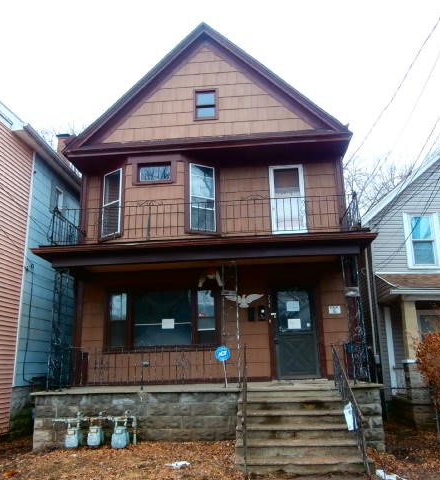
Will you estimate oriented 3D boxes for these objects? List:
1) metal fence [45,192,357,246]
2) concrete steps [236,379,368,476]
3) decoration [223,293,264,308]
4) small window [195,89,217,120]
[{"bbox_3d":[-0.295,-0.173,9.715,6.140,0.790,1.830,-3,-15,4],"label":"metal fence"},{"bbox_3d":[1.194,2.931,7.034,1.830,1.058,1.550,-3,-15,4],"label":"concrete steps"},{"bbox_3d":[0.558,1.401,10.218,0.942,0.330,0.070,-3,-15,4],"label":"decoration"},{"bbox_3d":[-0.342,-3.349,10.926,0.565,0.878,0.110,-3,-15,4],"label":"small window"}]

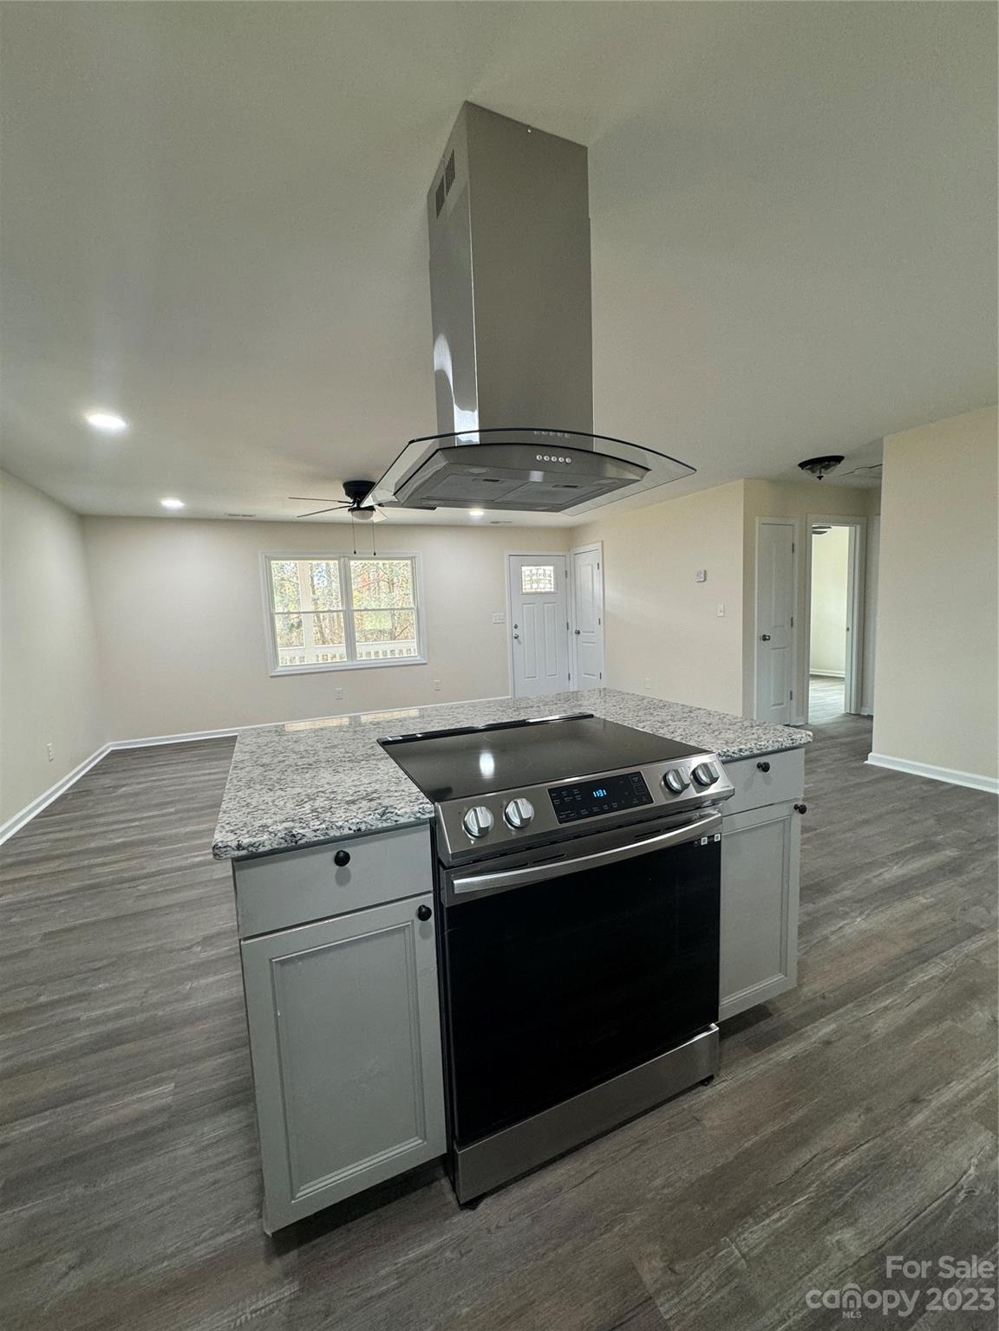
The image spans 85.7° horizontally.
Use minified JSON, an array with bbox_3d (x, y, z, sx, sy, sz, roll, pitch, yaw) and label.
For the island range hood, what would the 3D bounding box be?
[{"bbox_3d":[0.030,-0.873,1.430,0.750,0.810,0.630,-5,7,-24],"label":"island range hood"}]

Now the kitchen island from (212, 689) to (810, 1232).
[{"bbox_3d":[0.029,0.676,1.820,1.610,0.920,1.125,-5,7,-24],"label":"kitchen island"}]

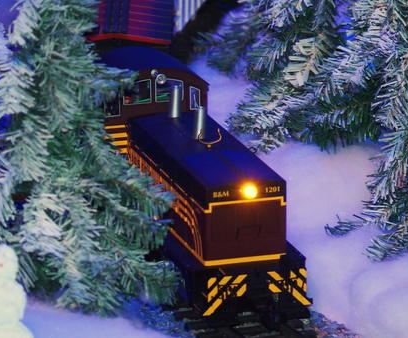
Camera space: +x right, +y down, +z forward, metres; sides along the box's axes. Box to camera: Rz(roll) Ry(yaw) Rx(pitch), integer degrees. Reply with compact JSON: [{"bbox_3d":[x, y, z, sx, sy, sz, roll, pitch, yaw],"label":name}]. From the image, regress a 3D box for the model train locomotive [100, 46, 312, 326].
[{"bbox_3d":[-0.022,0.000,2.371,0.107,0.150,0.467,-5,17,-17],"label":"model train locomotive"}]

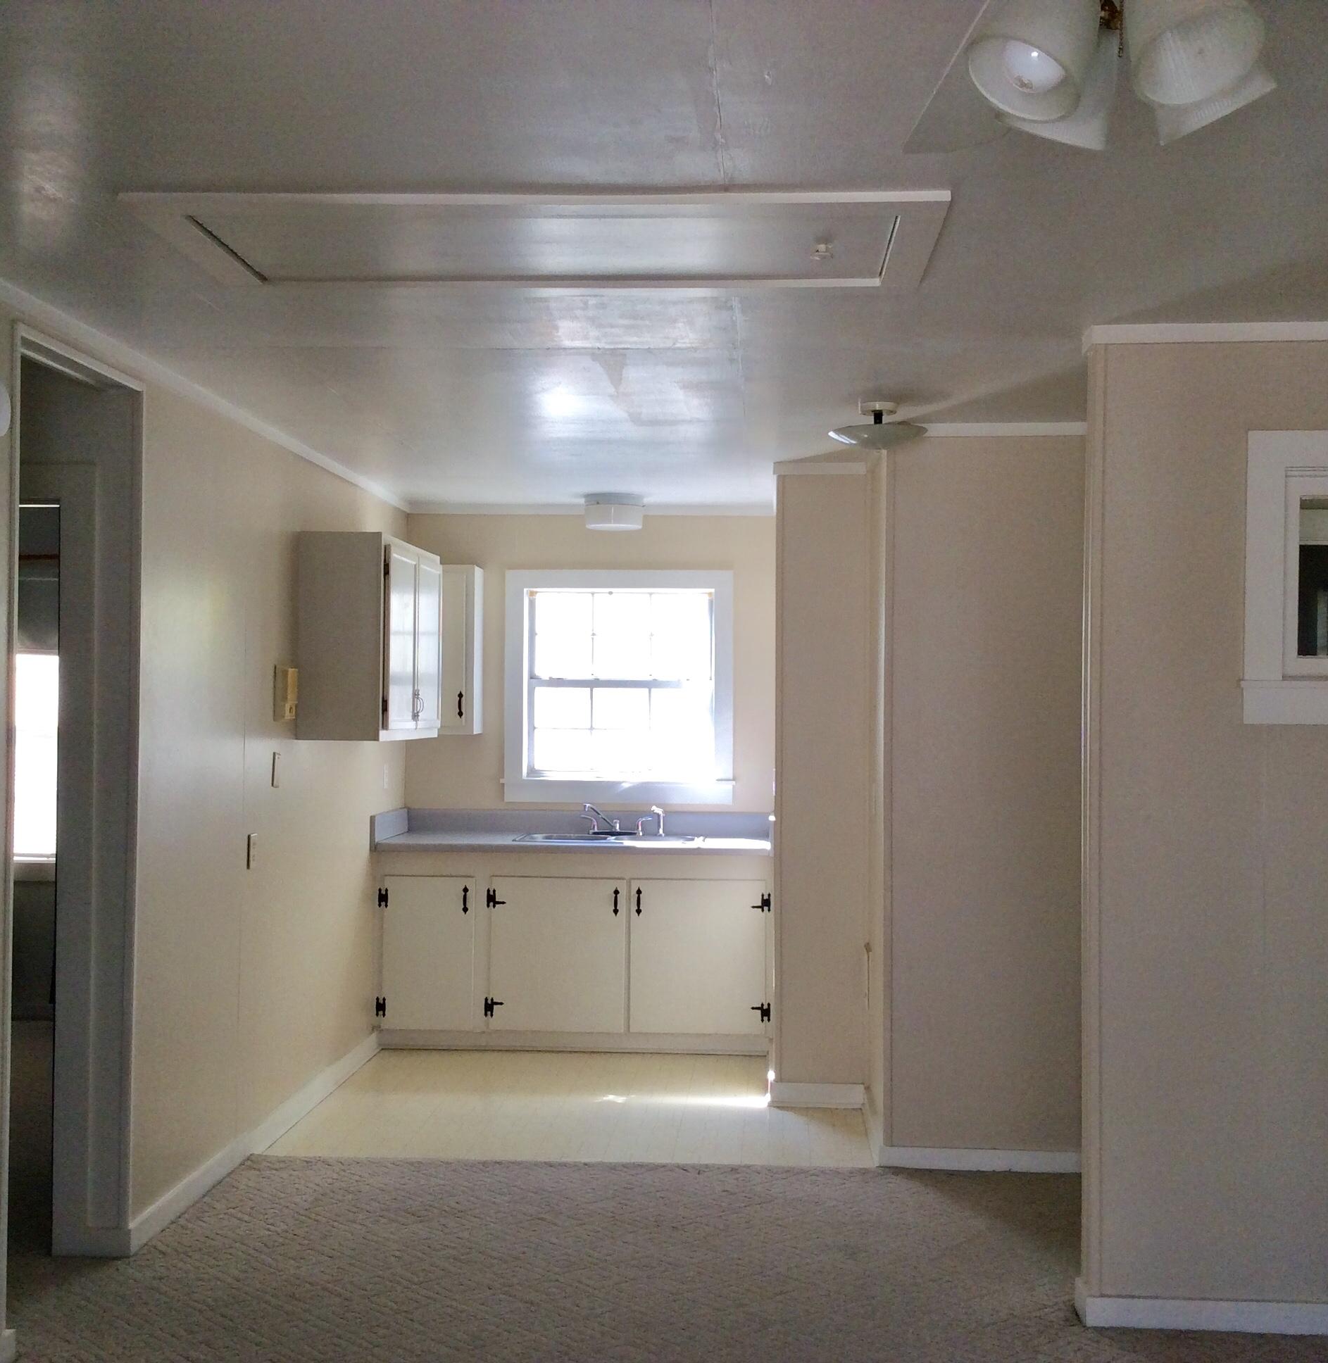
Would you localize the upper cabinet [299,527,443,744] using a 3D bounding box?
[{"bbox_3d":[-1.136,-0.156,6.636,0.332,0.761,1.037,1,-1,4],"label":"upper cabinet"}]

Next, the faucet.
[{"bbox_3d":[-0.288,0.615,7.601,0.210,0.141,0.070,1,-1,-38],"label":"faucet"}]

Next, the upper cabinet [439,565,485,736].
[{"bbox_3d":[-1.032,-0.137,7.806,0.369,0.767,0.320,1,-1,4],"label":"upper cabinet"}]

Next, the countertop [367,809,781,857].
[{"bbox_3d":[-0.375,0.664,7.504,1.723,0.151,0.610,0,-1,4],"label":"countertop"}]

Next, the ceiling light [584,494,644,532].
[{"bbox_3d":[-0.224,-0.763,7.606,0.268,0.139,0.268,1,-1,4],"label":"ceiling light"}]

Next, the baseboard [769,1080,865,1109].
[{"bbox_3d":[0.593,1.579,6.441,0.342,0.104,0.020,1,-1,4],"label":"baseboard"}]

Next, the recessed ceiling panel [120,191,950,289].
[{"bbox_3d":[-0.220,-0.875,3.397,1.518,0.023,0.655,0,-1,4],"label":"recessed ceiling panel"}]

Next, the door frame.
[{"bbox_3d":[-1.524,0.374,4.172,0.143,2.364,0.791,0,-1,4],"label":"door frame"}]

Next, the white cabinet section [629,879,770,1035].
[{"bbox_3d":[0.168,1.210,7.602,0.611,0.675,0.450,1,-1,4],"label":"white cabinet section"}]

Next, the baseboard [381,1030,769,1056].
[{"bbox_3d":[-0.393,1.591,7.402,1.702,0.091,0.020,1,-1,4],"label":"baseboard"}]

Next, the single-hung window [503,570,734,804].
[{"bbox_3d":[-0.210,0.022,7.805,1.069,1.074,0.098,0,-1,4],"label":"single-hung window"}]

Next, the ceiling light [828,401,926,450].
[{"bbox_3d":[0.655,-0.781,5.177,0.297,0.139,0.301,0,-1,4],"label":"ceiling light"}]

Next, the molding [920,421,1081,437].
[{"bbox_3d":[1.075,-0.825,5.531,0.693,0.039,0.036,0,-1,4],"label":"molding"}]

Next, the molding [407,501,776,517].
[{"bbox_3d":[-0.341,-0.803,7.919,1.731,0.052,0.025,1,-1,4],"label":"molding"}]

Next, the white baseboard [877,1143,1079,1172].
[{"bbox_3d":[1.055,1.563,5.504,0.693,0.071,0.018,0,-1,4],"label":"white baseboard"}]

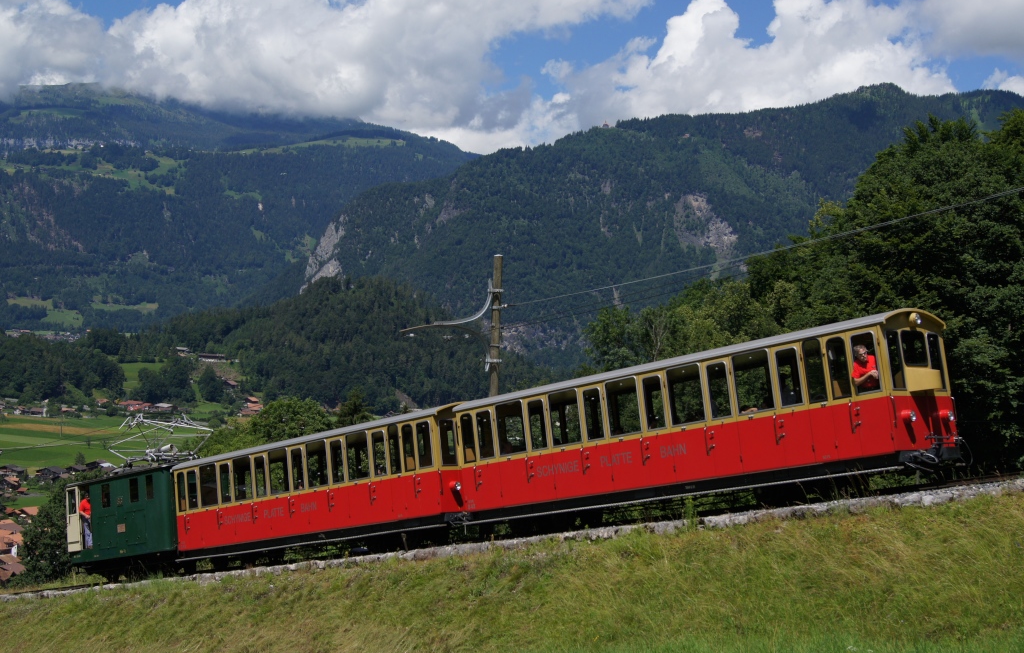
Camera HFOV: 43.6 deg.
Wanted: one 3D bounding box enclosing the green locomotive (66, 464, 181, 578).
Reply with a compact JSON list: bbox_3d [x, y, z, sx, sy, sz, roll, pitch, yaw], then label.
[{"bbox_3d":[-10.318,5.676,36.739,5.452,3.060,2.250,-15,-12,40],"label":"green locomotive"}]

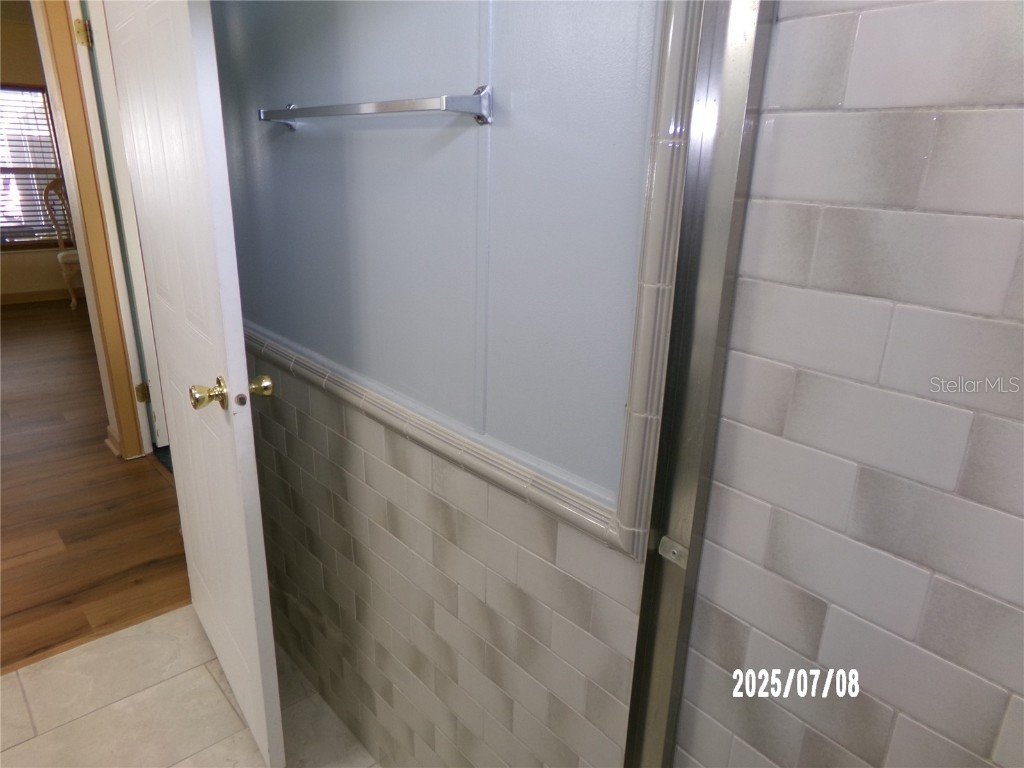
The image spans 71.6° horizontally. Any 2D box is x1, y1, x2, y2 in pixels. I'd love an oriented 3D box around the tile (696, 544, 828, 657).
[{"bbox_3d":[0.274,0.237,0.784,0.009,0.076,0.153,-14,24,-37],"label":"tile"}]

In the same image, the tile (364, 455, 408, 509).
[{"bbox_3d":[-0.246,0.190,1.405,0.009,0.076,0.153,-15,24,-39],"label":"tile"}]

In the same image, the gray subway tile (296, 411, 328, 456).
[{"bbox_3d":[-0.454,0.112,1.626,0.009,0.076,0.153,-15,24,-39],"label":"gray subway tile"}]

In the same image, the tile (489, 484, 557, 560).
[{"bbox_3d":[0.017,0.216,1.100,0.009,0.076,0.153,-15,24,-39],"label":"tile"}]

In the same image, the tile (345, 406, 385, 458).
[{"bbox_3d":[-0.294,0.099,1.432,0.009,0.076,0.153,-15,24,-39],"label":"tile"}]

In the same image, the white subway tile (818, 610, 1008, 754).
[{"bbox_3d":[0.374,0.277,0.670,0.009,0.076,0.153,-14,24,-37],"label":"white subway tile"}]

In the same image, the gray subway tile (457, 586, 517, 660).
[{"bbox_3d":[-0.042,0.417,1.249,0.009,0.076,0.152,-15,25,-40],"label":"gray subway tile"}]

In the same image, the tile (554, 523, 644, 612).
[{"bbox_3d":[0.123,0.257,1.006,0.009,0.076,0.152,-15,25,-40],"label":"tile"}]

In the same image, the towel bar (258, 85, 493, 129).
[{"bbox_3d":[-0.269,-0.459,1.196,0.068,0.052,0.648,-15,24,-40],"label":"towel bar"}]

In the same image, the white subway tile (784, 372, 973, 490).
[{"bbox_3d":[0.332,0.038,0.653,0.009,0.076,0.152,-15,25,-40],"label":"white subway tile"}]

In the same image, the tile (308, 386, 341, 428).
[{"bbox_3d":[-0.403,0.058,1.560,0.009,0.076,0.152,-15,25,-40],"label":"tile"}]

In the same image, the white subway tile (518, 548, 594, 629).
[{"bbox_3d":[0.064,0.307,1.072,0.009,0.076,0.153,-15,24,-39],"label":"white subway tile"}]

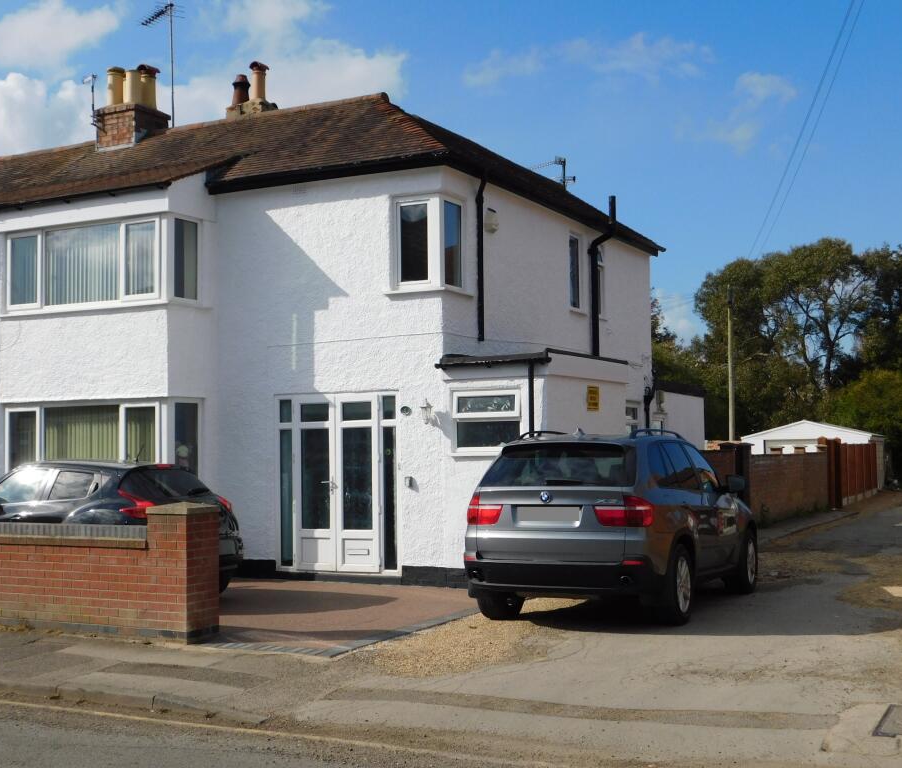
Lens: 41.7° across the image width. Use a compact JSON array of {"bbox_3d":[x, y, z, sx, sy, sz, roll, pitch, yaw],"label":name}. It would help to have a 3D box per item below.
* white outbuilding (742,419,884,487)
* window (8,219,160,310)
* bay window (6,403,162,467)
[{"bbox_3d":[13.943,2.743,45.265,4.500,2.660,5.400,-2,-3,25],"label":"white outbuilding"},{"bbox_3d":[-4.590,-1.482,14.917,2.592,1.065,0.243,-2,-3,27],"label":"window"},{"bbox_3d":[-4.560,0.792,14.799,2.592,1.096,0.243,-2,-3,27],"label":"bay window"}]

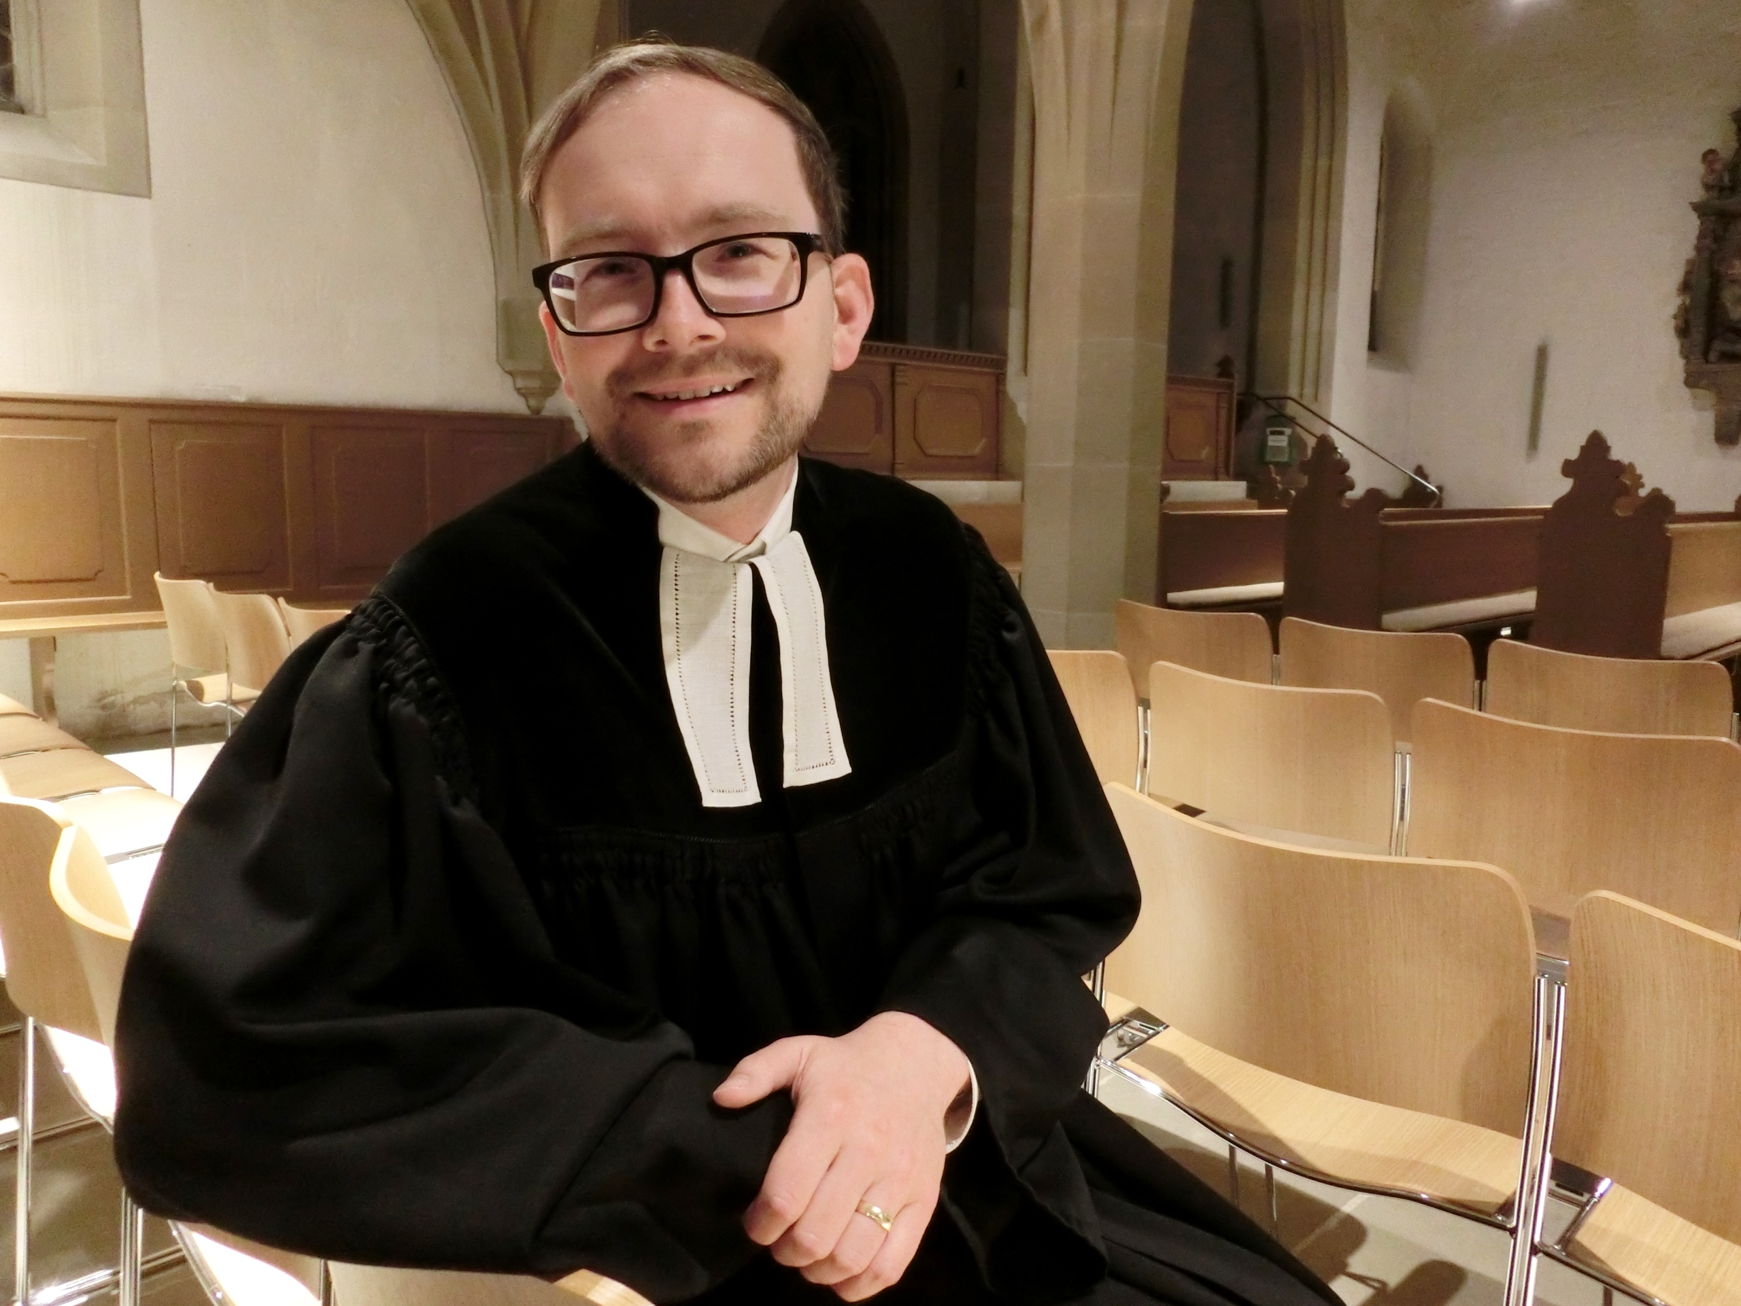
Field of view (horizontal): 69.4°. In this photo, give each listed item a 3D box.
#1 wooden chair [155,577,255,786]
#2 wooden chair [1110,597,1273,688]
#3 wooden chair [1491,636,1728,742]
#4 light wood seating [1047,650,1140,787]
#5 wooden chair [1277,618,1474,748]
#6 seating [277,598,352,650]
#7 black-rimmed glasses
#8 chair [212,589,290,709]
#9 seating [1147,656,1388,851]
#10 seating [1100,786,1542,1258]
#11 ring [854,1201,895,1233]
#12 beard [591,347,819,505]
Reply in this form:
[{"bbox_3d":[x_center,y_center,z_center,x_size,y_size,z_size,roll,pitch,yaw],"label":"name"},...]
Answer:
[{"bbox_3d":[-2.042,0.159,4.116,0.525,0.830,0.510,-7,11,-42],"label":"wooden chair"},{"bbox_3d":[1.045,0.271,3.623,0.525,0.830,0.510,-7,11,-42],"label":"wooden chair"},{"bbox_3d":[1.708,0.379,2.885,0.500,0.821,0.600,9,12,44],"label":"wooden chair"},{"bbox_3d":[0.491,0.369,2.799,0.500,0.821,0.600,9,12,44],"label":"light wood seating"},{"bbox_3d":[1.397,0.329,3.256,0.525,0.830,0.510,-7,11,-42],"label":"wooden chair"},{"bbox_3d":[-1.332,0.278,3.375,0.525,0.830,0.510,-7,11,-42],"label":"seating"},{"bbox_3d":[-0.099,-0.189,0.681,0.145,0.048,0.140,-8,10,-3],"label":"black-rimmed glasses"},{"bbox_3d":[-1.543,0.215,3.601,0.500,0.821,0.600,9,12,44],"label":"chair"},{"bbox_3d":[0.845,0.426,2.450,0.500,0.821,0.600,9,12,44],"label":"seating"},{"bbox_3d":[0.580,0.559,1.509,0.500,0.821,0.600,9,12,44],"label":"seating"},{"bbox_3d":[0.002,0.275,0.612,0.022,0.022,0.006,31,58,13],"label":"ring"},{"bbox_3d":[-0.087,-0.119,0.658,0.118,0.080,0.077,-8,10,-3],"label":"beard"}]

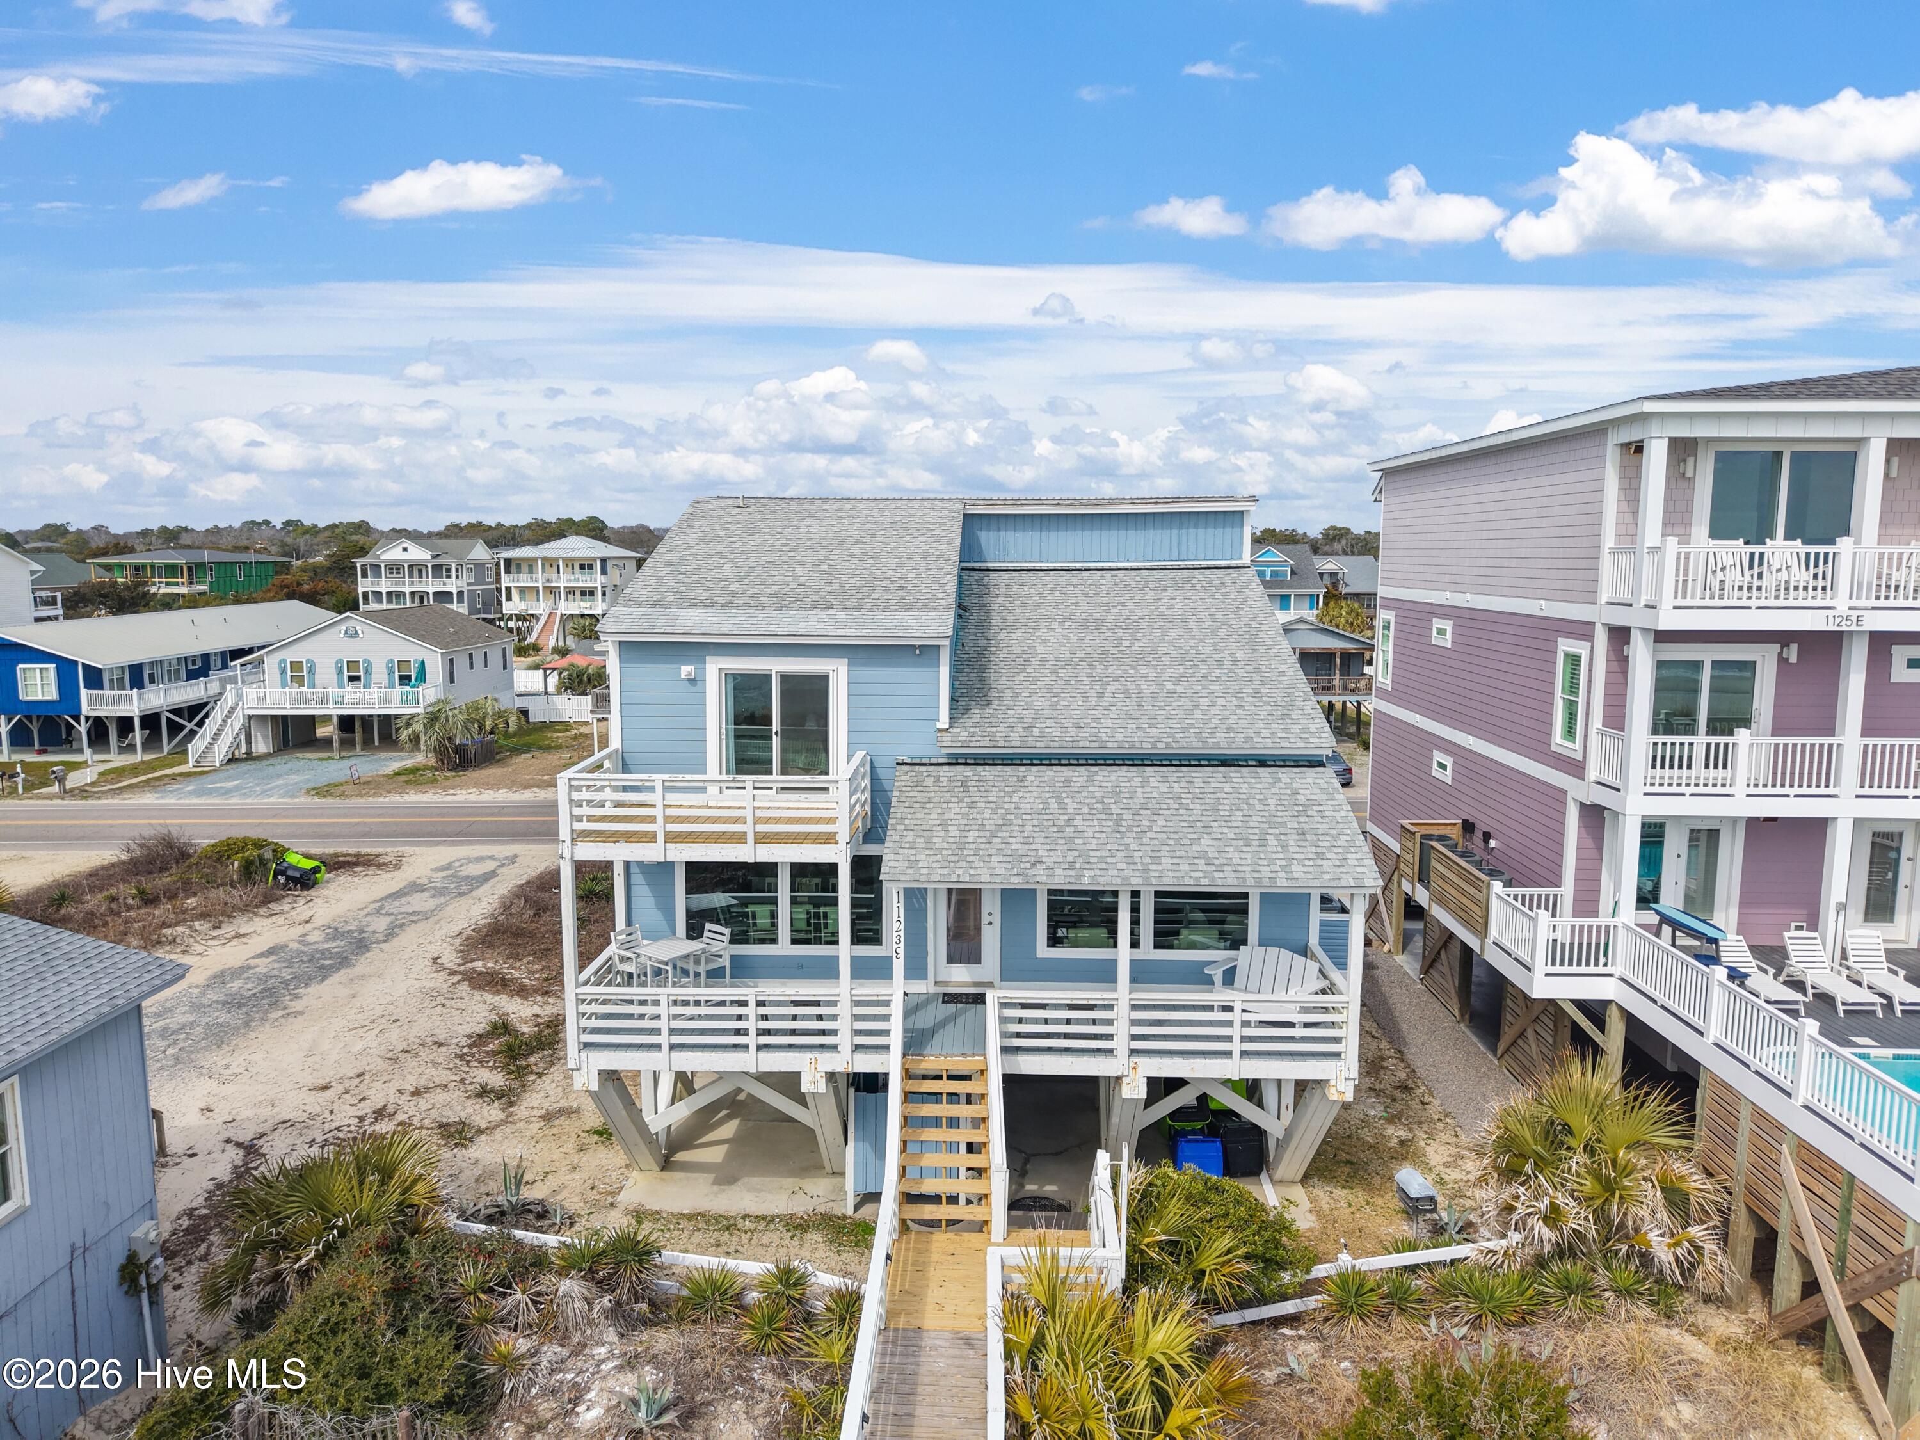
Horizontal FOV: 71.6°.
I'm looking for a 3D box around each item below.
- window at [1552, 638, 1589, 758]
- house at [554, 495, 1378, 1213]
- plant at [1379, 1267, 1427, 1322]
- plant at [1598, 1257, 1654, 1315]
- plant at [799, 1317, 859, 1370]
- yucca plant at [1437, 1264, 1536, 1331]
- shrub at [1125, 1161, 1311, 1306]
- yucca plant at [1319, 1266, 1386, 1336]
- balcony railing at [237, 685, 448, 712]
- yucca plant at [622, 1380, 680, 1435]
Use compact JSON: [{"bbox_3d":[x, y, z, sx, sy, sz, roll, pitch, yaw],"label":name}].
[{"bbox_3d":[10.349,-0.358,22.586,0.100,1.930,1.210,1,7,1],"label":"window"},{"bbox_3d":[0.209,1.022,24.617,11.000,10.250,14.500,0,7,1],"label":"house"},{"bbox_3d":[5.508,7.152,16.577,0.585,0.651,0.585,0,7,2],"label":"plant"},{"bbox_3d":[8.251,7.014,16.517,0.632,0.680,0.632,0,7,1],"label":"plant"},{"bbox_3d":[-1.440,6.847,14.615,0.655,0.458,0.655,0,7,1],"label":"plant"},{"bbox_3d":[6.407,7.027,16.212,1.171,0.705,0.878,0,7,1],"label":"yucca plant"},{"bbox_3d":[3.367,6.644,17.334,2.402,1.651,2.042,0,7,2],"label":"shrub"},{"bbox_3d":[4.805,7.110,16.315,0.777,0.798,0.777,0,7,2],"label":"yucca plant"},{"bbox_3d":[-29.516,-1.151,63.855,8.576,1.054,2.200,0,7,2],"label":"balcony railing"},{"bbox_3d":[-3.195,7.087,13.739,0.573,0.476,0.573,0,7,1],"label":"yucca plant"}]

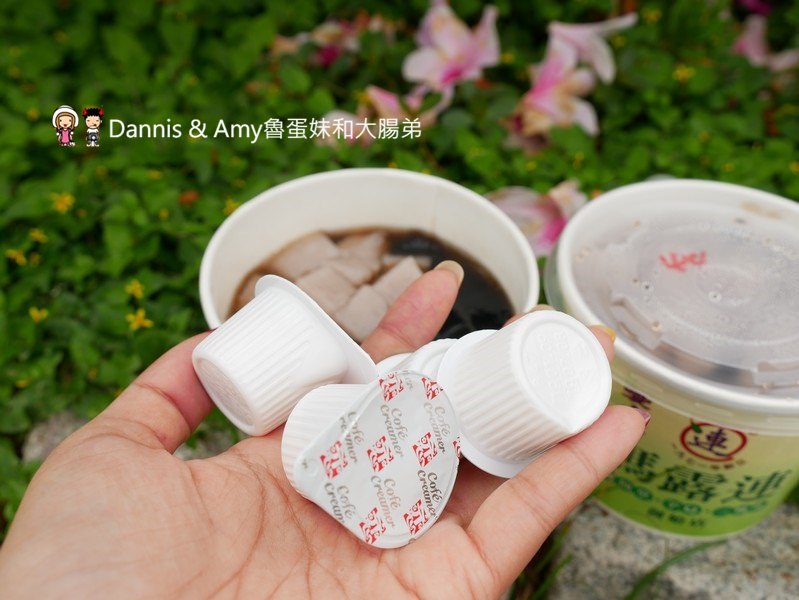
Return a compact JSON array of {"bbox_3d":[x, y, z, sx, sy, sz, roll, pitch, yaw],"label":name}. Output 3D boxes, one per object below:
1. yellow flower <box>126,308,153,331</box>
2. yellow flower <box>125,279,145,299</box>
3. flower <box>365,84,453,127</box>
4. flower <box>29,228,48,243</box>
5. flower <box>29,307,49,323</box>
[{"bbox_3d":[-0.134,0.010,0.405,0.014,0.005,0.012,1,44,0],"label":"yellow flower"},{"bbox_3d":[-0.142,-0.006,0.420,0.011,0.005,0.010,1,44,0],"label":"yellow flower"},{"bbox_3d":[0.006,-0.141,0.570,0.064,0.028,0.036,1,44,0],"label":"flower"},{"bbox_3d":[-0.209,-0.037,0.455,0.011,0.005,0.009,1,44,0],"label":"flower"},{"bbox_3d":[-0.186,0.007,0.405,0.011,0.005,0.009,1,44,0],"label":"flower"}]

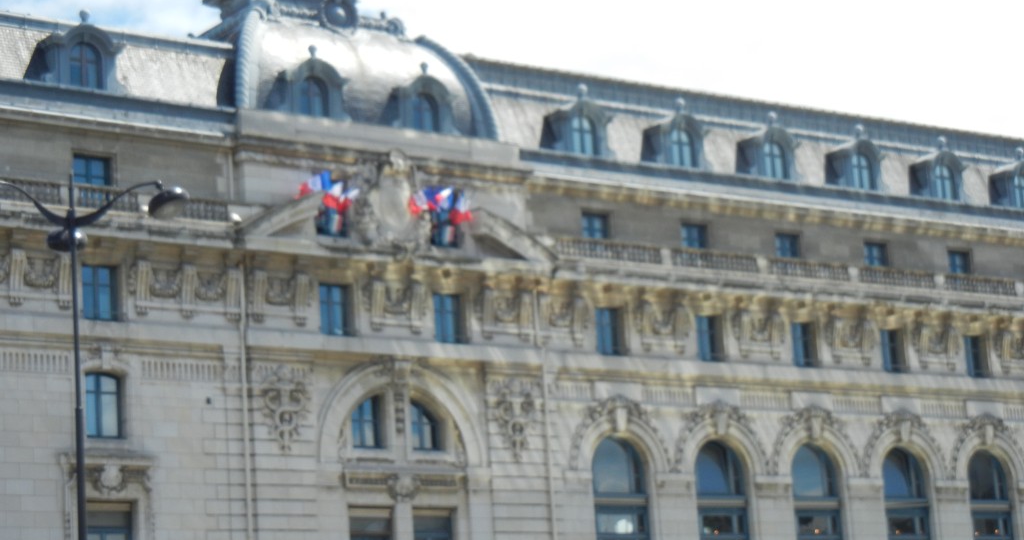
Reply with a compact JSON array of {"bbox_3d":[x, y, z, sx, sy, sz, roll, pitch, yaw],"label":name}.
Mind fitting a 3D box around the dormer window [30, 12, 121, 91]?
[{"bbox_3d":[-14.327,-6.988,74.753,2.450,2.780,1.400,5,-16,-34],"label":"dormer window"}]

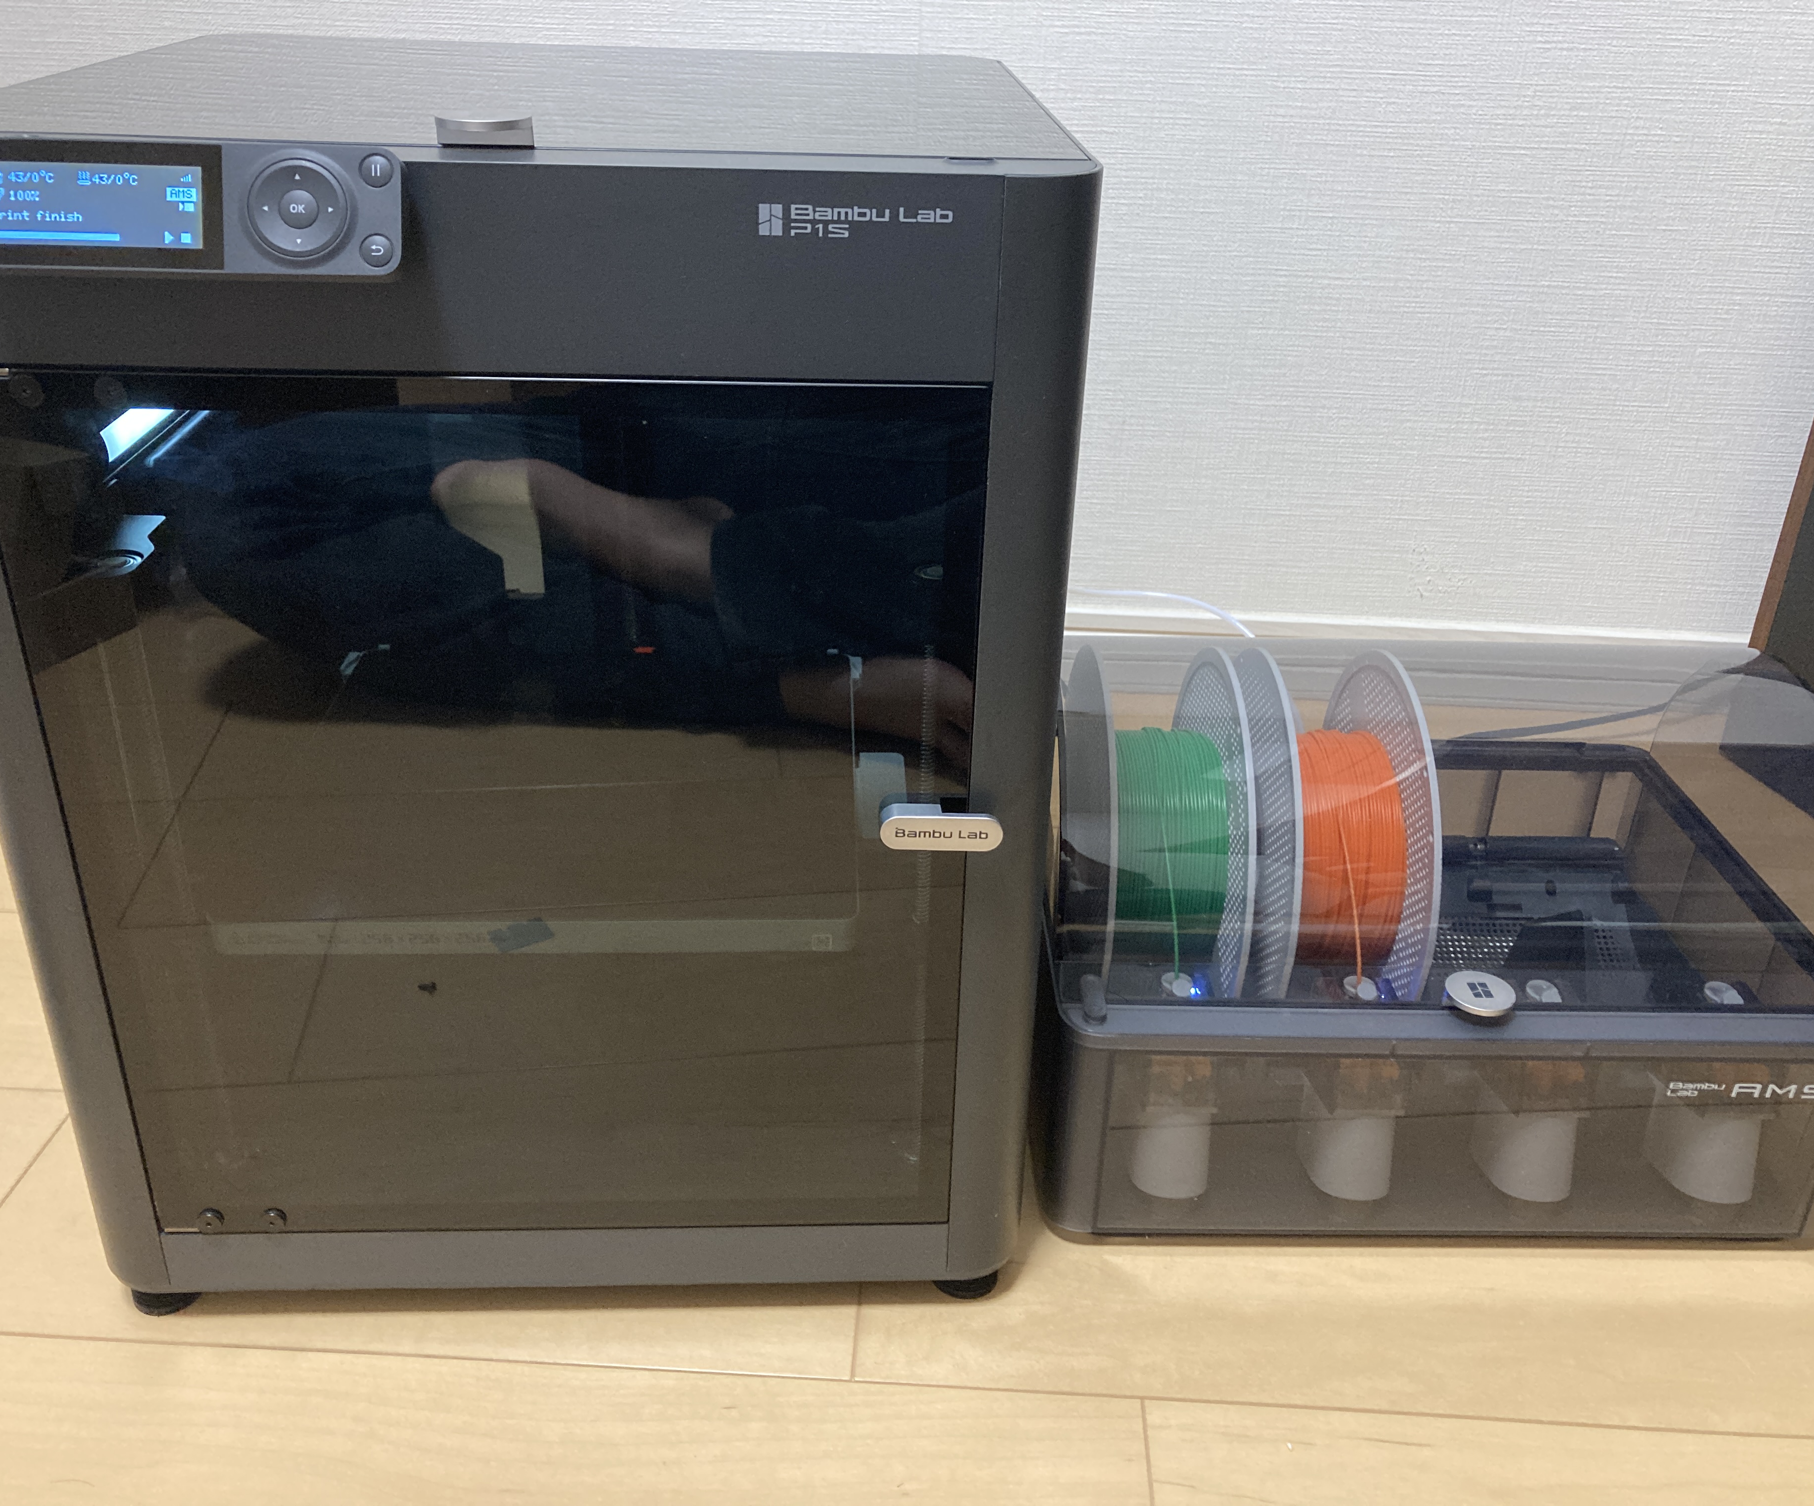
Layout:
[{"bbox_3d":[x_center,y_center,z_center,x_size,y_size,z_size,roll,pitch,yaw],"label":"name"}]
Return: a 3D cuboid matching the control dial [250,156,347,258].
[{"bbox_3d":[-0.178,-0.160,0.476,0.029,0.029,0.006,0,4,-3],"label":"control dial"}]

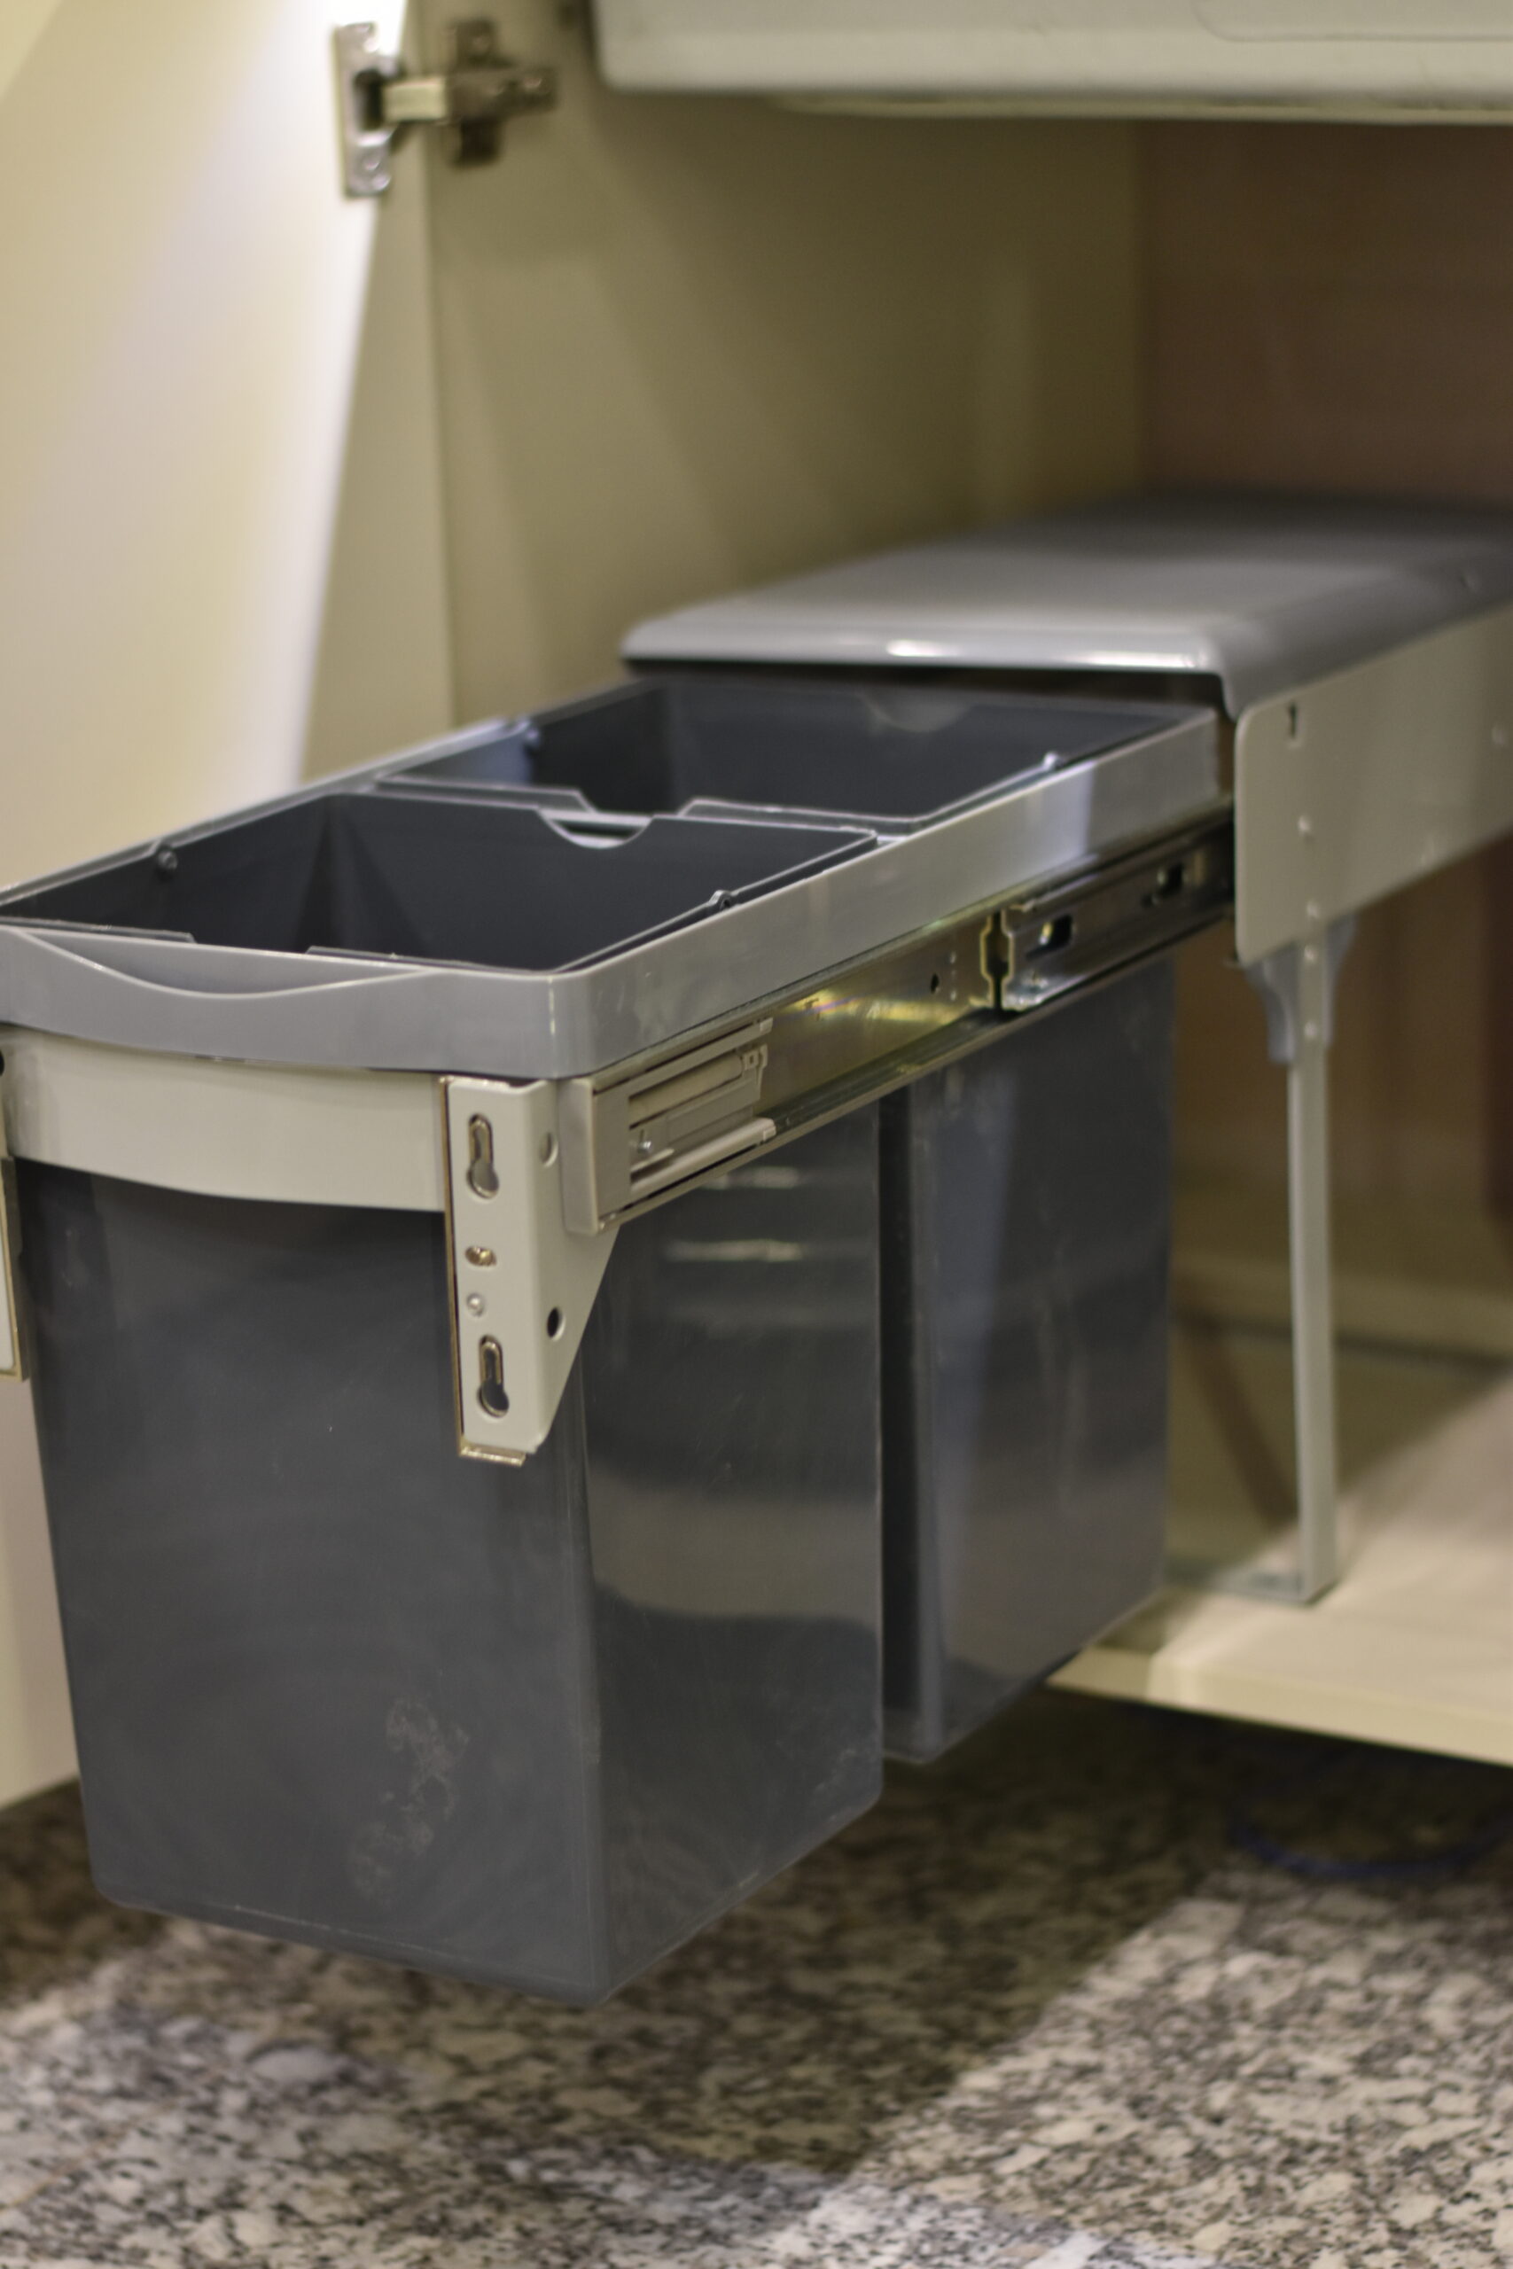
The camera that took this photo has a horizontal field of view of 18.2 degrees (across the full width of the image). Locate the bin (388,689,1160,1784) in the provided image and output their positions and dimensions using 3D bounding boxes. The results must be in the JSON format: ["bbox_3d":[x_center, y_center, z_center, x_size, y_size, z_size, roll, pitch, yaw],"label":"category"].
[{"bbox_3d":[0.015,0.021,1.701,0.212,0.329,0.208,6,17,30],"label":"bin"}]

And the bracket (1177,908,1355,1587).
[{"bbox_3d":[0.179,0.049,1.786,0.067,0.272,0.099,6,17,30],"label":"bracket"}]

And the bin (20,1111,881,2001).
[{"bbox_3d":[-0.095,0.075,1.518,0.212,0.329,0.207,6,17,30],"label":"bin"}]

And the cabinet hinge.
[{"bbox_3d":[-0.112,-0.385,1.764,0.041,0.062,0.091,6,17,30],"label":"cabinet hinge"}]

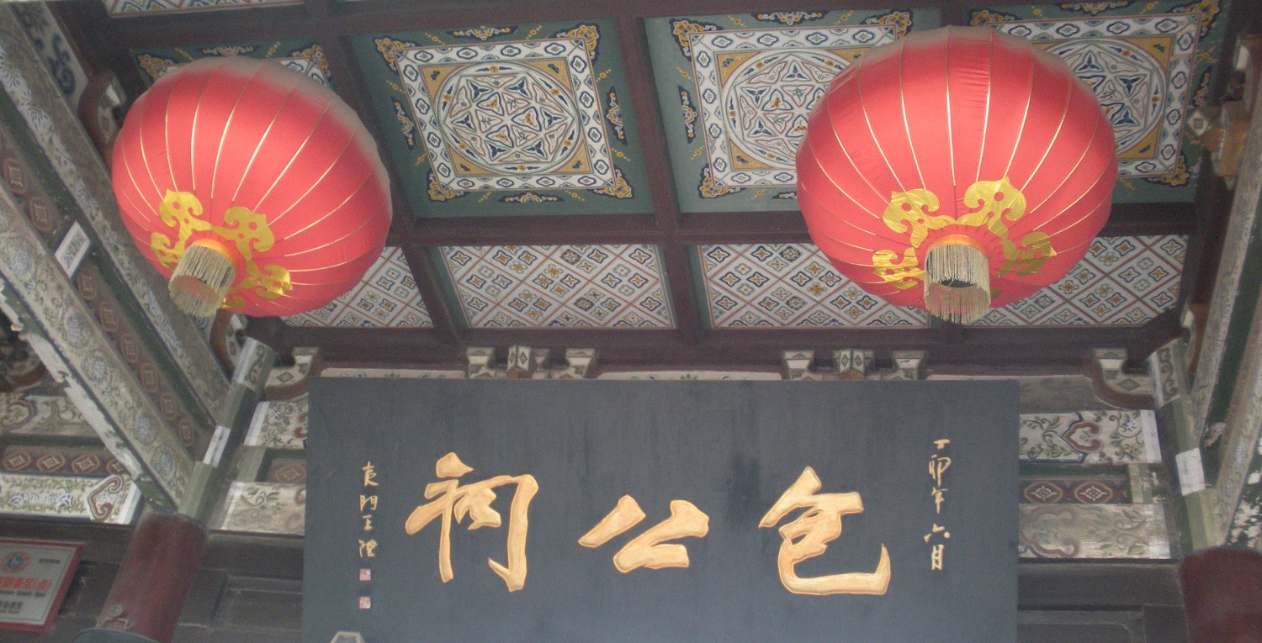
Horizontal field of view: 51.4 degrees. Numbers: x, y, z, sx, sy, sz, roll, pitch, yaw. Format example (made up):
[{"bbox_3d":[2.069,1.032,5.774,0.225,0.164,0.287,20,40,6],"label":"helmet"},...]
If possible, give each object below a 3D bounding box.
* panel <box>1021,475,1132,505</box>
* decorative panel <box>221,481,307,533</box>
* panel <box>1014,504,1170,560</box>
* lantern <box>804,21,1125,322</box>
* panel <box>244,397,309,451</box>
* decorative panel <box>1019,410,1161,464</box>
[{"bbox_3d":[1.815,0.713,5.381,0.421,0.124,0.060,0,-39,12],"label":"panel"},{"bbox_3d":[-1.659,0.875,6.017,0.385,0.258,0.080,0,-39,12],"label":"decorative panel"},{"bbox_3d":[1.845,0.860,5.258,0.556,0.250,0.080,0,-39,12],"label":"panel"},{"bbox_3d":[0.959,-0.386,3.906,0.946,0.874,0.946,0,-39,12],"label":"lantern"},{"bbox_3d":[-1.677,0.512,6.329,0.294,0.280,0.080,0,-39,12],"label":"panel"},{"bbox_3d":[1.927,0.508,5.545,0.549,0.257,0.080,0,-39,12],"label":"decorative panel"}]

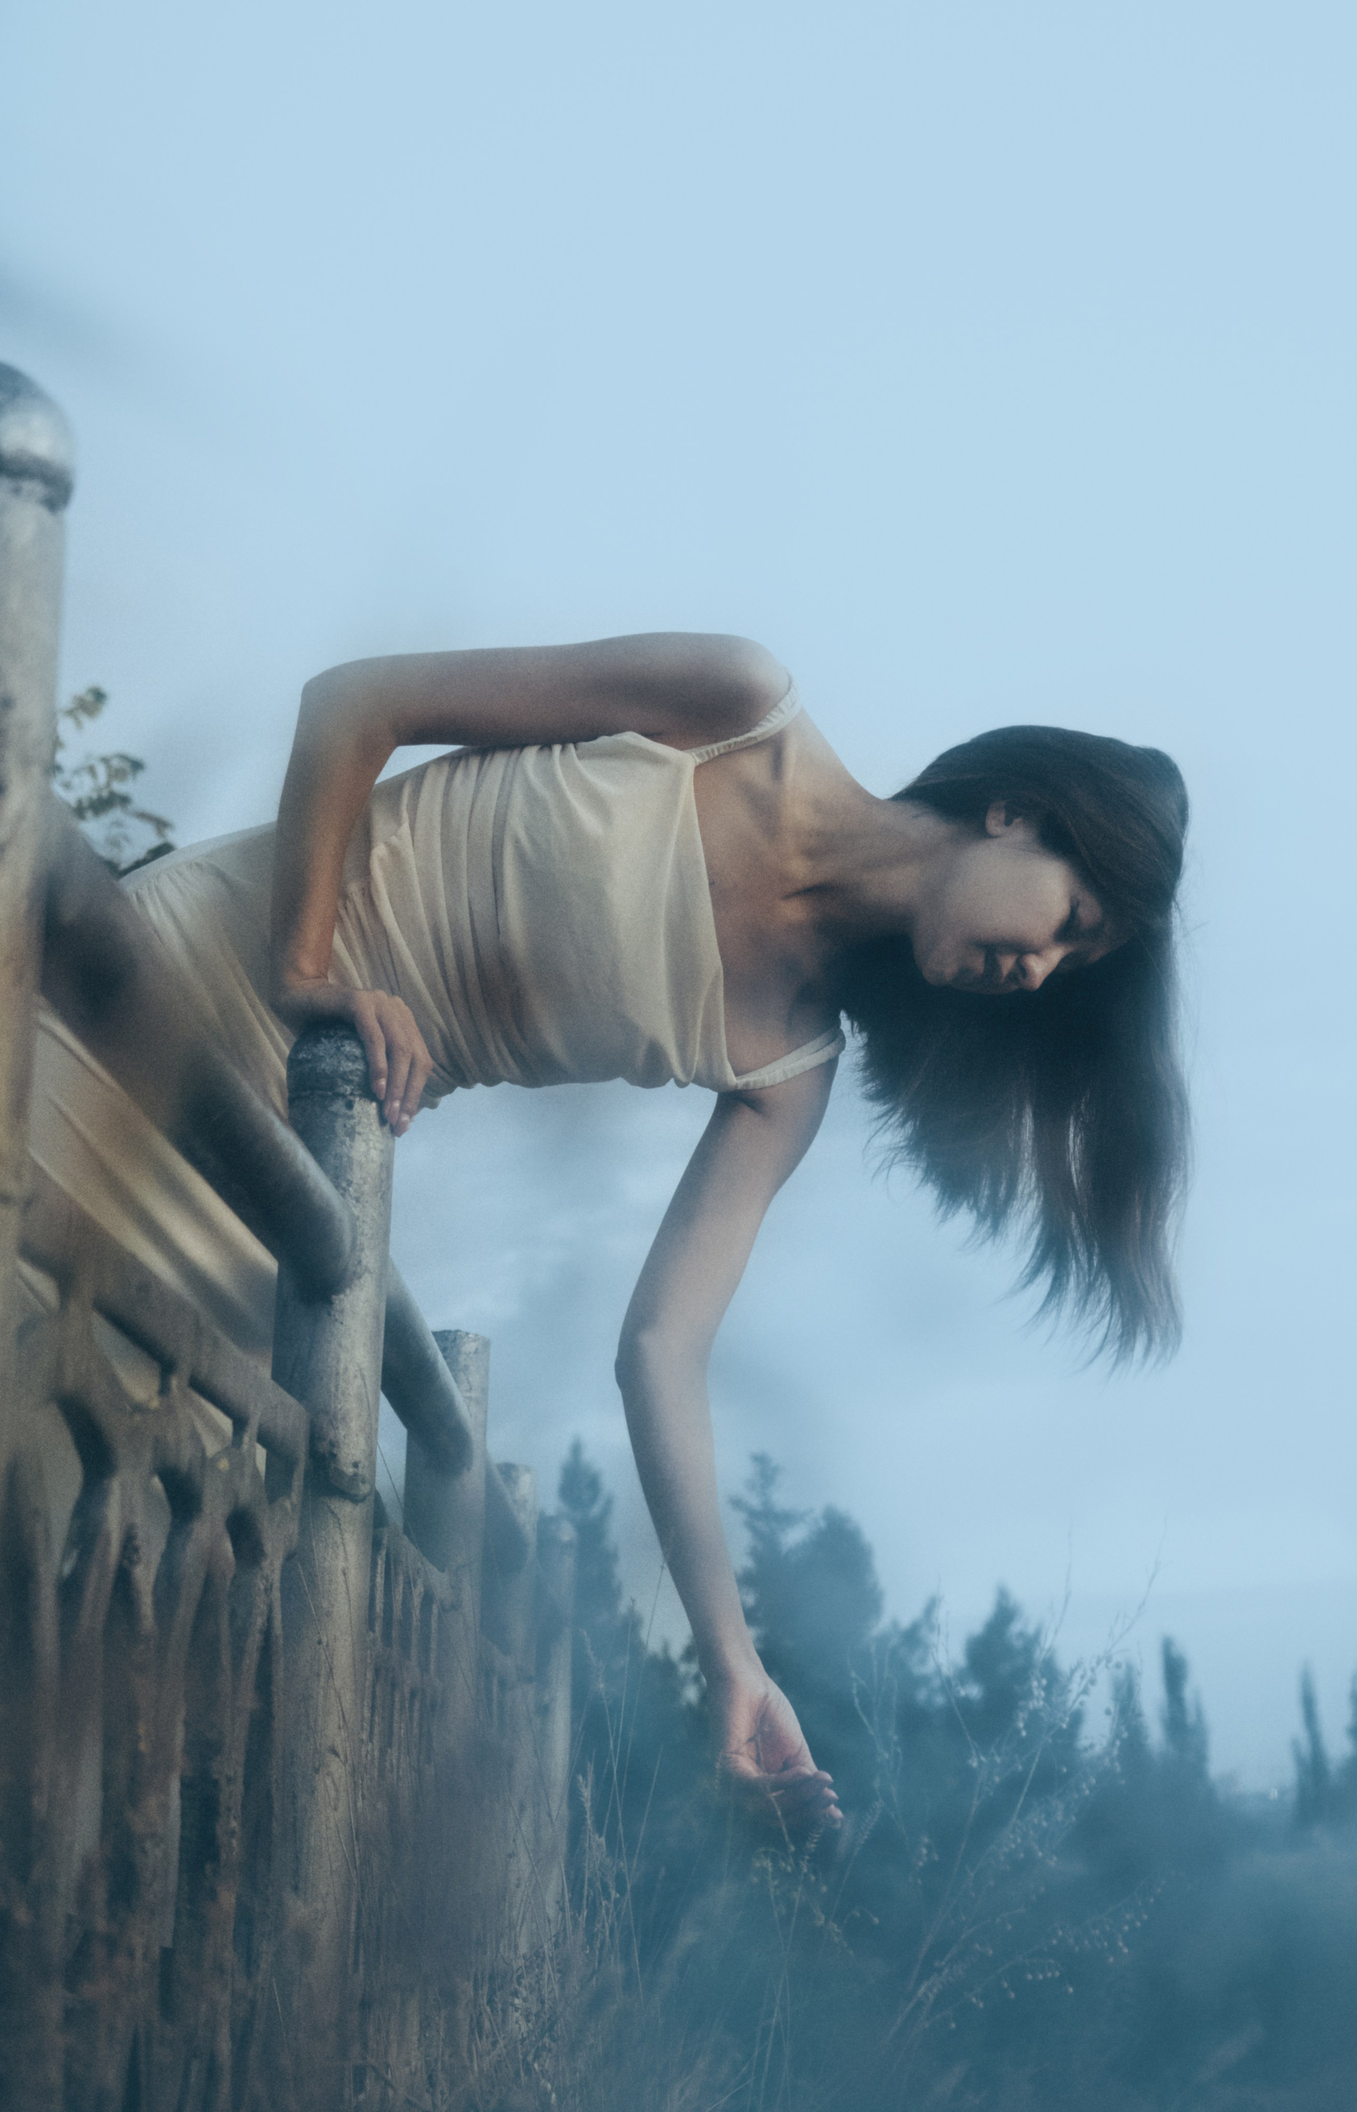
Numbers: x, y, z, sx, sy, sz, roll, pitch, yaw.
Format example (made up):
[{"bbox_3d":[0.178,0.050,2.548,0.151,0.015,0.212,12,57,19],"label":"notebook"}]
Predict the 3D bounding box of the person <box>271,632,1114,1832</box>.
[{"bbox_3d":[0.020,0.125,2.620,0.610,0.860,0.400,2,-14,-3],"label":"person"}]

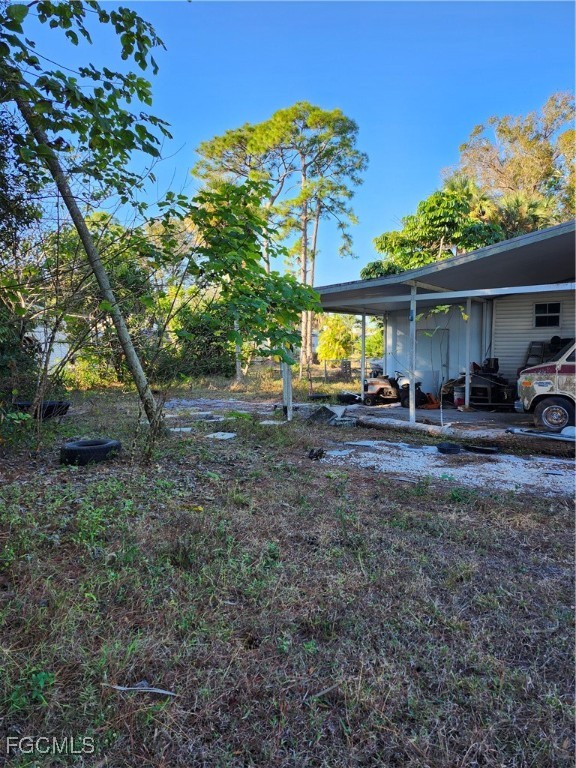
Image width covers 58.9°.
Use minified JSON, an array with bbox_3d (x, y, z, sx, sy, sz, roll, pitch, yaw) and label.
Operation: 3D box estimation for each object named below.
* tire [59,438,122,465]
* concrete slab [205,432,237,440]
[{"bbox_3d":[-2.515,0.866,6.506,0.700,0.215,0.700,-3,4,0],"label":"tire"},{"bbox_3d":[-1.070,0.832,8.139,0.400,0.055,0.410,2,5,27],"label":"concrete slab"}]

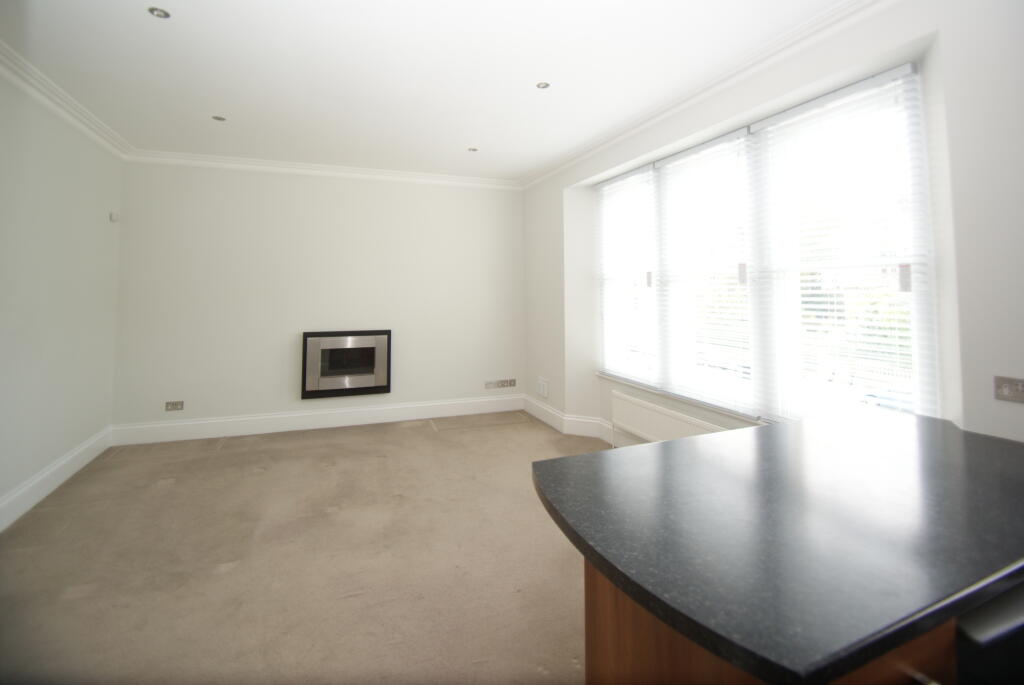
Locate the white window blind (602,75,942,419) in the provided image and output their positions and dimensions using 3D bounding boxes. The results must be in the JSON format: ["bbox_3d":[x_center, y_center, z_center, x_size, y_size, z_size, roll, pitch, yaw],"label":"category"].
[{"bbox_3d":[1.350,-0.390,2.960,0.140,1.800,2.340,-1,3,-25],"label":"white window blind"}]

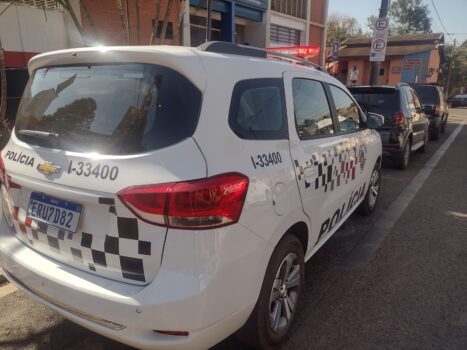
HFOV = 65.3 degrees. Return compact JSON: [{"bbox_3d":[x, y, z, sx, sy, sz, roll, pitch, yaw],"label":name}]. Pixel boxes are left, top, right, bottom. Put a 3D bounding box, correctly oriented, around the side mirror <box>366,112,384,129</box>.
[{"bbox_3d":[1.363,-0.521,3.488,0.190,0.160,0.120,7,15,31],"label":"side mirror"}]

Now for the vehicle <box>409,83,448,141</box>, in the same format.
[{"bbox_3d":[6.114,-2.196,12.307,1.730,1.660,4.200,8,15,33],"label":"vehicle"}]

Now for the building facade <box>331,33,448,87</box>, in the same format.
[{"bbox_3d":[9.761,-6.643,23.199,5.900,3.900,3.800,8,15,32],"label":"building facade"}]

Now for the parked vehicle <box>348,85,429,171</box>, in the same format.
[{"bbox_3d":[3.266,-1.217,8.210,1.700,1.580,4.120,8,15,33],"label":"parked vehicle"}]

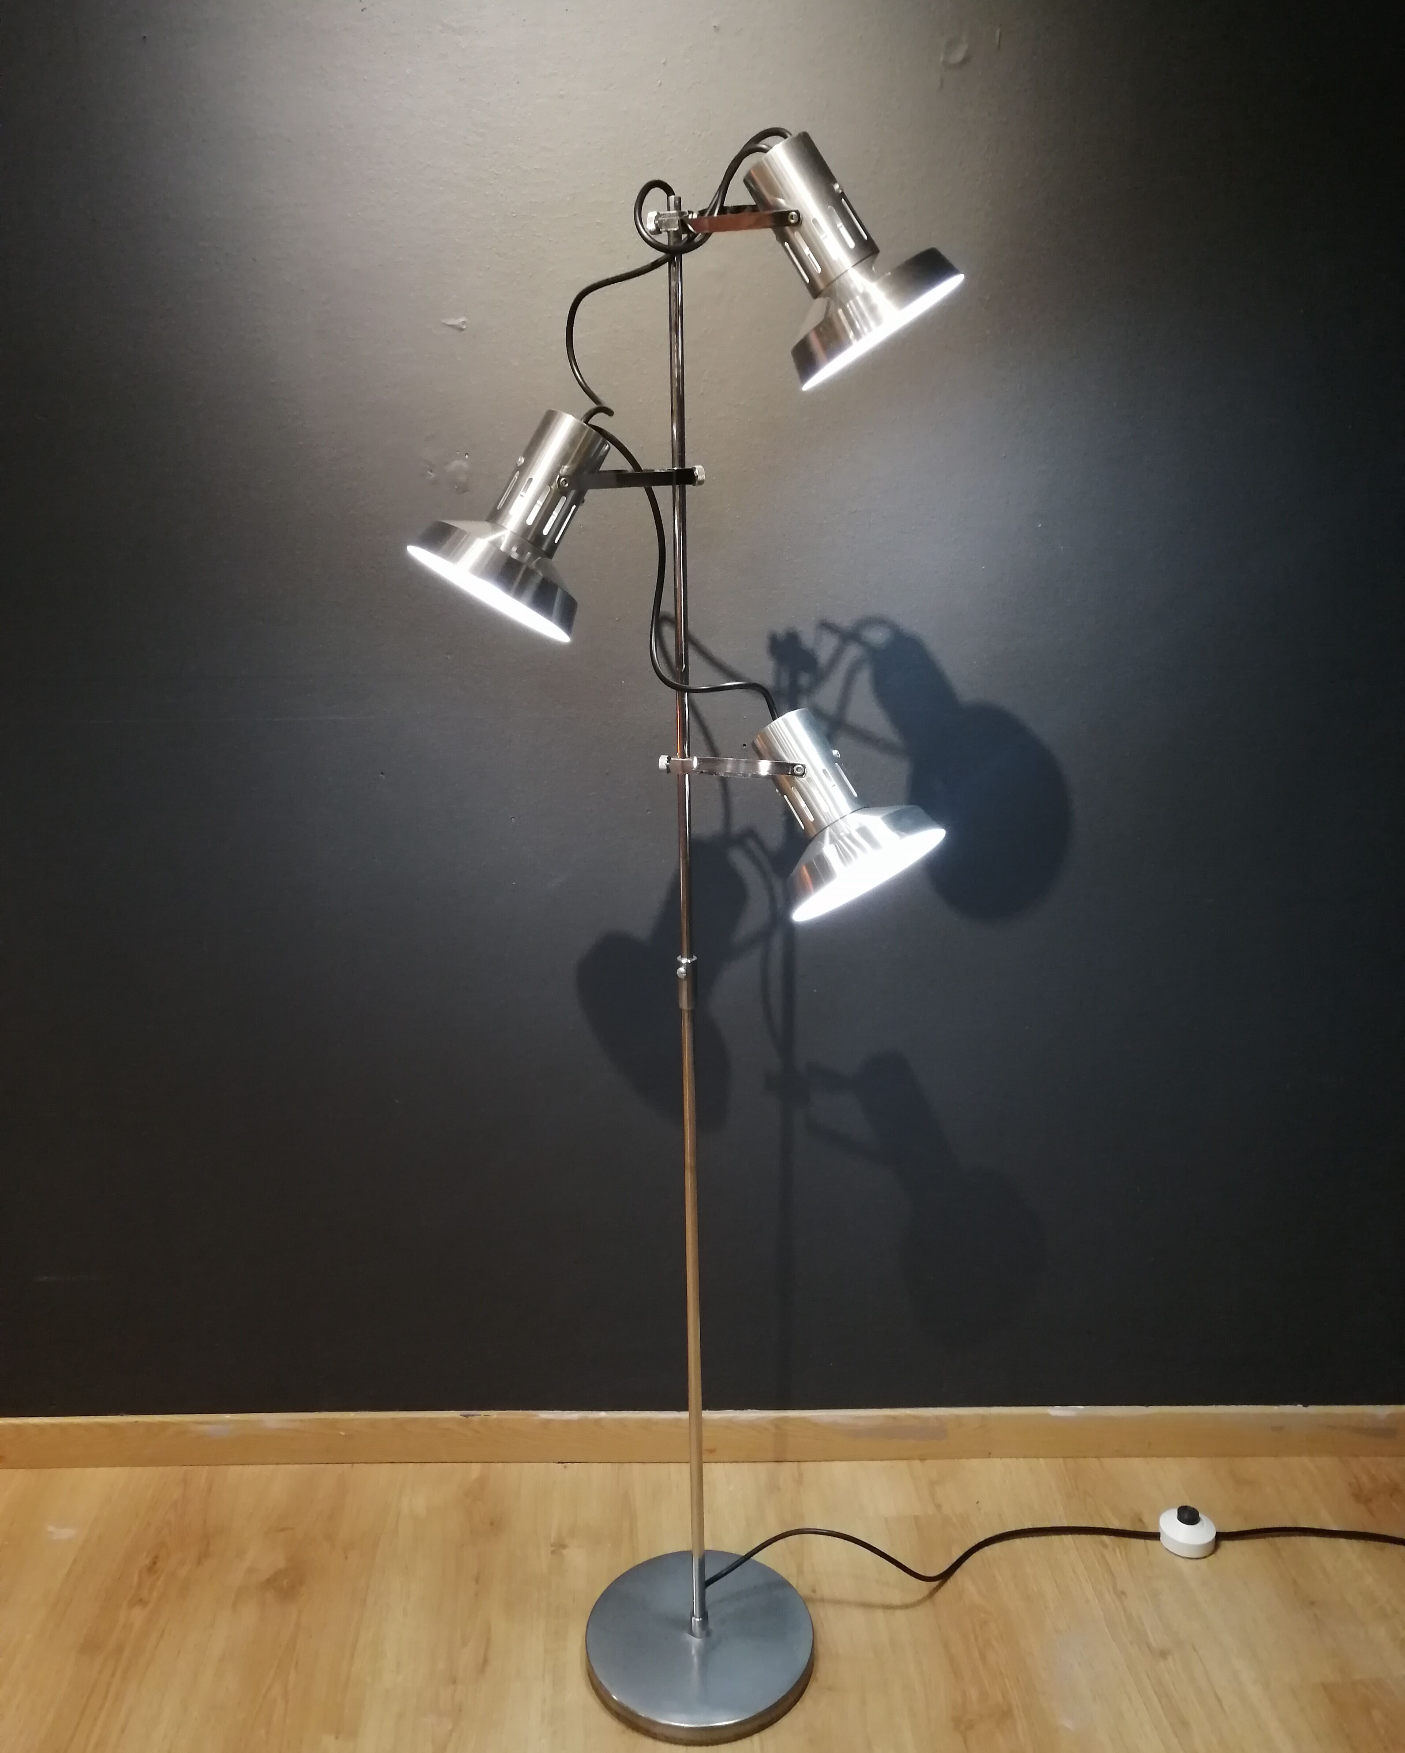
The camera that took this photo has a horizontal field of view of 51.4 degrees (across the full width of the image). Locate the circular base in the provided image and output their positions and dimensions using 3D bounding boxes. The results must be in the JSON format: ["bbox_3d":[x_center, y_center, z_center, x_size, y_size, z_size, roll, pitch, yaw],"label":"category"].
[{"bbox_3d":[-0.001,0.808,1.544,0.236,0.026,0.236,-1,17,0],"label":"circular base"}]

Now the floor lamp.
[{"bbox_3d":[-0.011,0.130,1.323,0.432,1.450,0.263,-1,17,0],"label":"floor lamp"}]

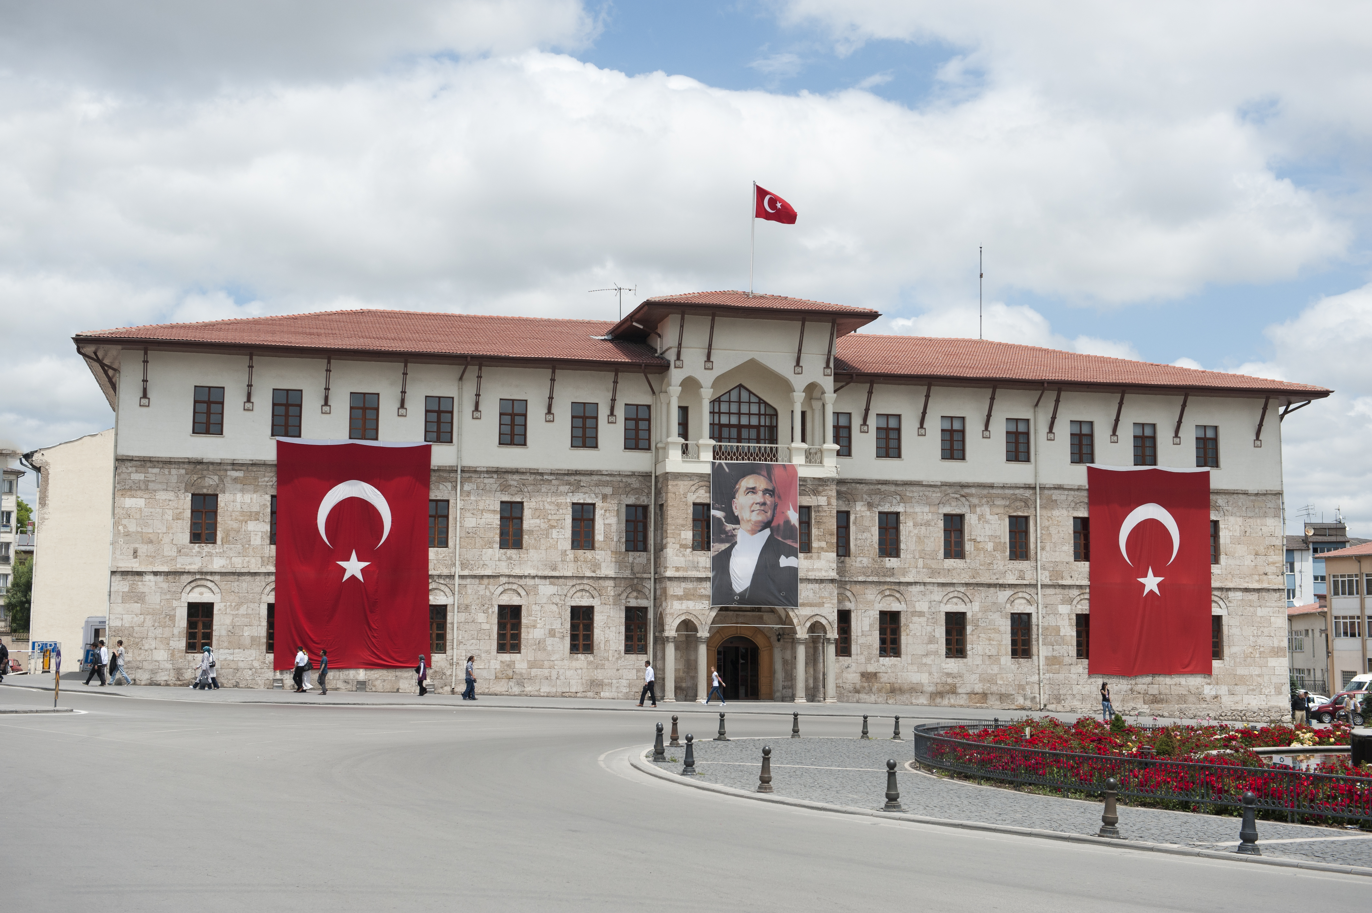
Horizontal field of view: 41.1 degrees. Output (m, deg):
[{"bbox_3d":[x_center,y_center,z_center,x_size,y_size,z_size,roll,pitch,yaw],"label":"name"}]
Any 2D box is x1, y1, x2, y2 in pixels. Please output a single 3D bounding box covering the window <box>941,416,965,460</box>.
[{"bbox_3d":[11.572,-0.769,79.048,1.135,1.888,0.150,2,-7,-13],"label":"window"}]

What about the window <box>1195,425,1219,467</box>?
[{"bbox_3d":[23.334,-0.431,81.779,1.135,1.888,0.150,2,-7,-13],"label":"window"}]

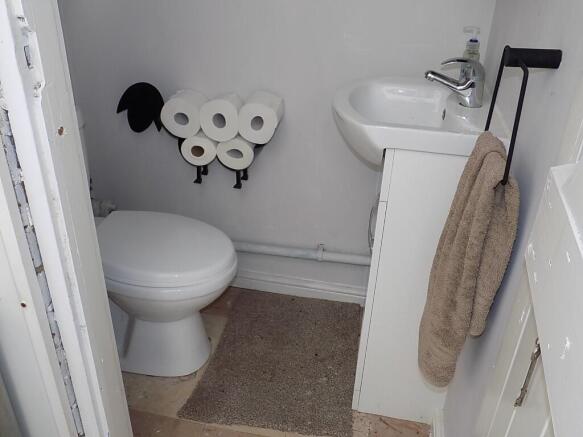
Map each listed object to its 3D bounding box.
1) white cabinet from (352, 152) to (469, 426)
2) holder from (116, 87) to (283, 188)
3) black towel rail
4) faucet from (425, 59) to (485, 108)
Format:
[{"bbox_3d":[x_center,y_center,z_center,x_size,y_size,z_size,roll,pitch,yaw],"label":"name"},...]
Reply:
[{"bbox_3d":[0.345,0.107,1.415,0.240,0.771,0.449,8,28,10],"label":"white cabinet"},{"bbox_3d":[-0.318,-0.257,1.628,0.585,0.307,0.119,8,28,10],"label":"holder"},{"bbox_3d":[0.342,-0.165,0.741,0.079,0.170,0.232,8,28,10],"label":"black towel rail"},{"bbox_3d":[0.379,-0.316,1.163,0.145,0.112,0.054,8,28,10],"label":"faucet"}]

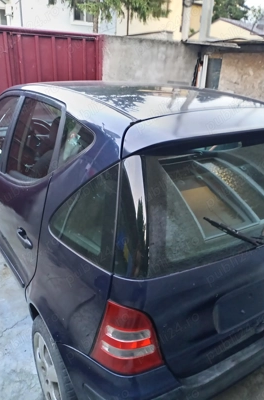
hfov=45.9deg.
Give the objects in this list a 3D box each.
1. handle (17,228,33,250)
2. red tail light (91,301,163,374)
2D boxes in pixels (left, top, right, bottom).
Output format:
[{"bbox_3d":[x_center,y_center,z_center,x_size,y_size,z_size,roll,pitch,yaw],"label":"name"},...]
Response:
[{"bbox_3d":[-0.520,0.185,1.520,0.042,0.043,0.190,-5,26,-34],"label":"handle"},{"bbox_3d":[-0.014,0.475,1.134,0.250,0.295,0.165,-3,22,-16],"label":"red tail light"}]

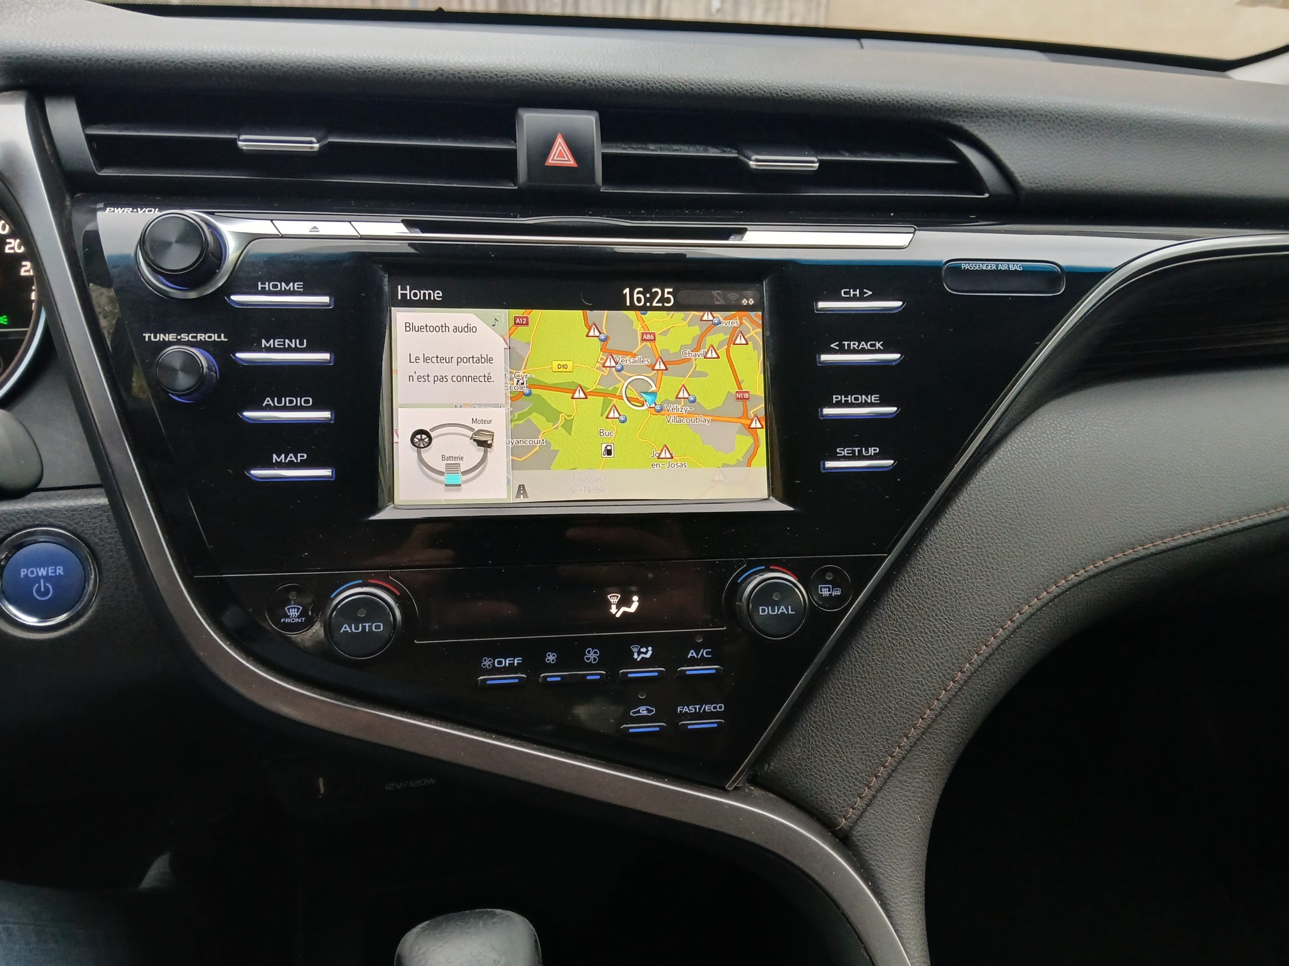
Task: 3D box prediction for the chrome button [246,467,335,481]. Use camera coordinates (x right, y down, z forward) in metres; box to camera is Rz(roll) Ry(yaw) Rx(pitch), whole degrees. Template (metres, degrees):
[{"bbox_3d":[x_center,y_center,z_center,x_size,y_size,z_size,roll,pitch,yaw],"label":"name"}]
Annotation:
[{"bbox_3d":[-0.139,-0.003,0.378,0.033,0.005,0.004,-1,-3,-9],"label":"chrome button"}]

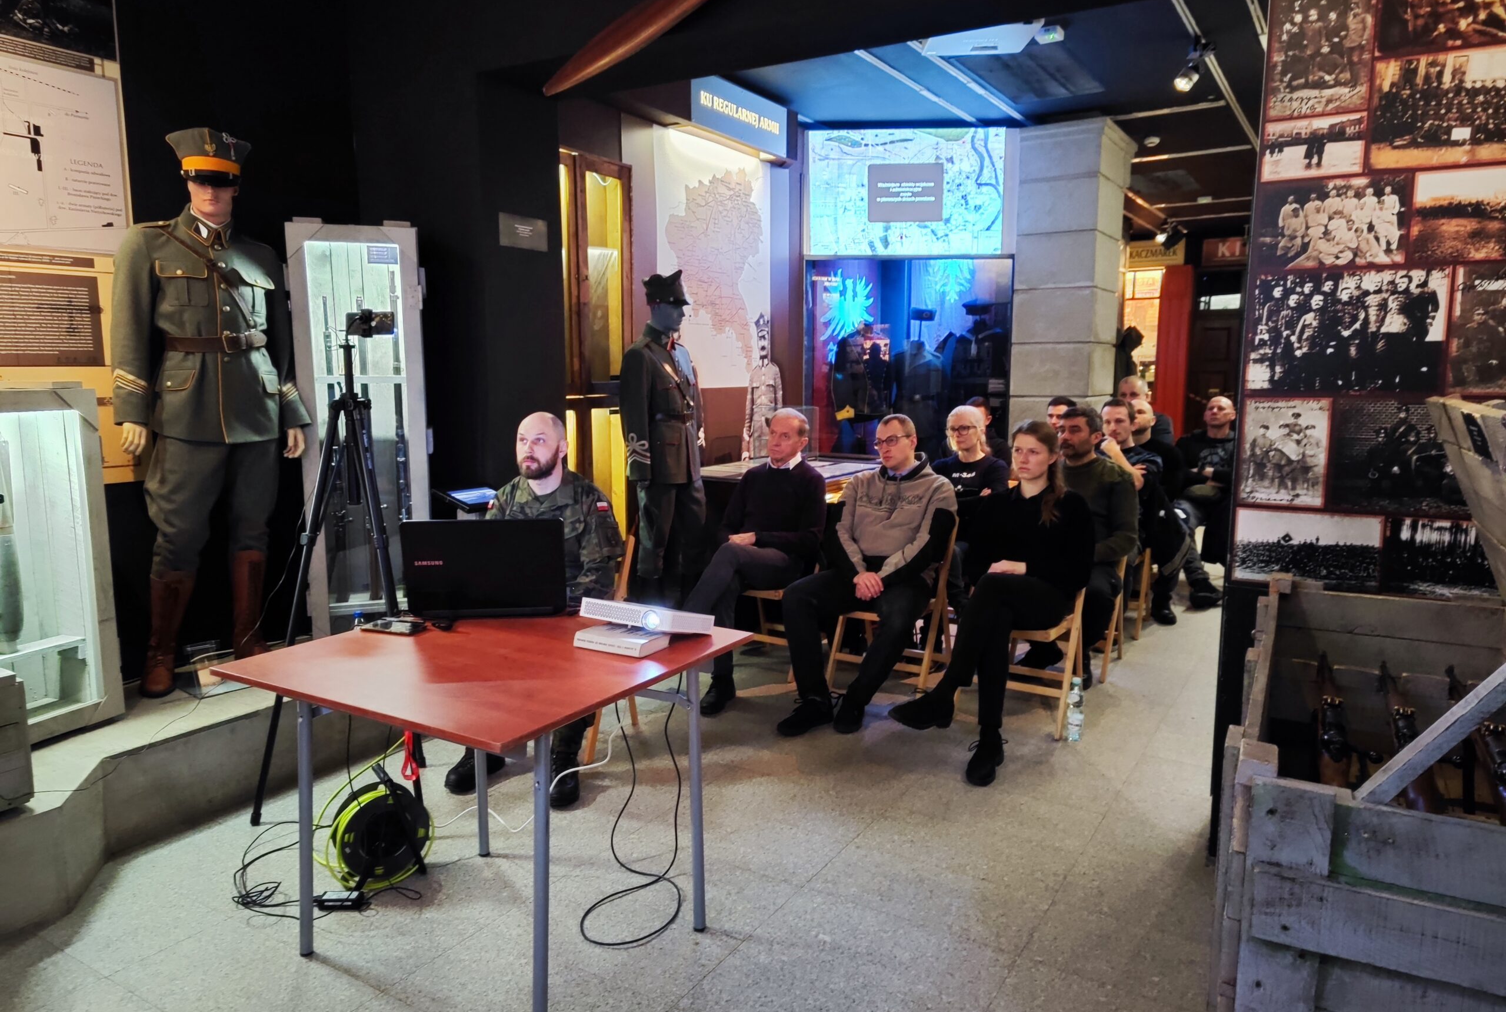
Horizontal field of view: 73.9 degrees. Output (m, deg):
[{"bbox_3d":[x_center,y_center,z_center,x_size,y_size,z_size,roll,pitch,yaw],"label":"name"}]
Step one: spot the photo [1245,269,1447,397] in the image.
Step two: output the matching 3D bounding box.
[{"bbox_3d":[1.522,-0.446,2.569,0.437,0.311,0.015,5,9,30],"label":"photo"}]

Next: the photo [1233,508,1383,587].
[{"bbox_3d":[1.504,0.118,2.720,0.351,0.199,0.012,5,9,31],"label":"photo"}]

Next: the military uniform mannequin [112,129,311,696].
[{"bbox_3d":[-1.889,-0.331,3.513,0.380,1.903,0.640,7,11,40],"label":"military uniform mannequin"}]

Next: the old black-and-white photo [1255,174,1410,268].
[{"bbox_3d":[1.504,-0.734,2.606,0.340,0.218,0.012,5,9,31],"label":"old black-and-white photo"}]

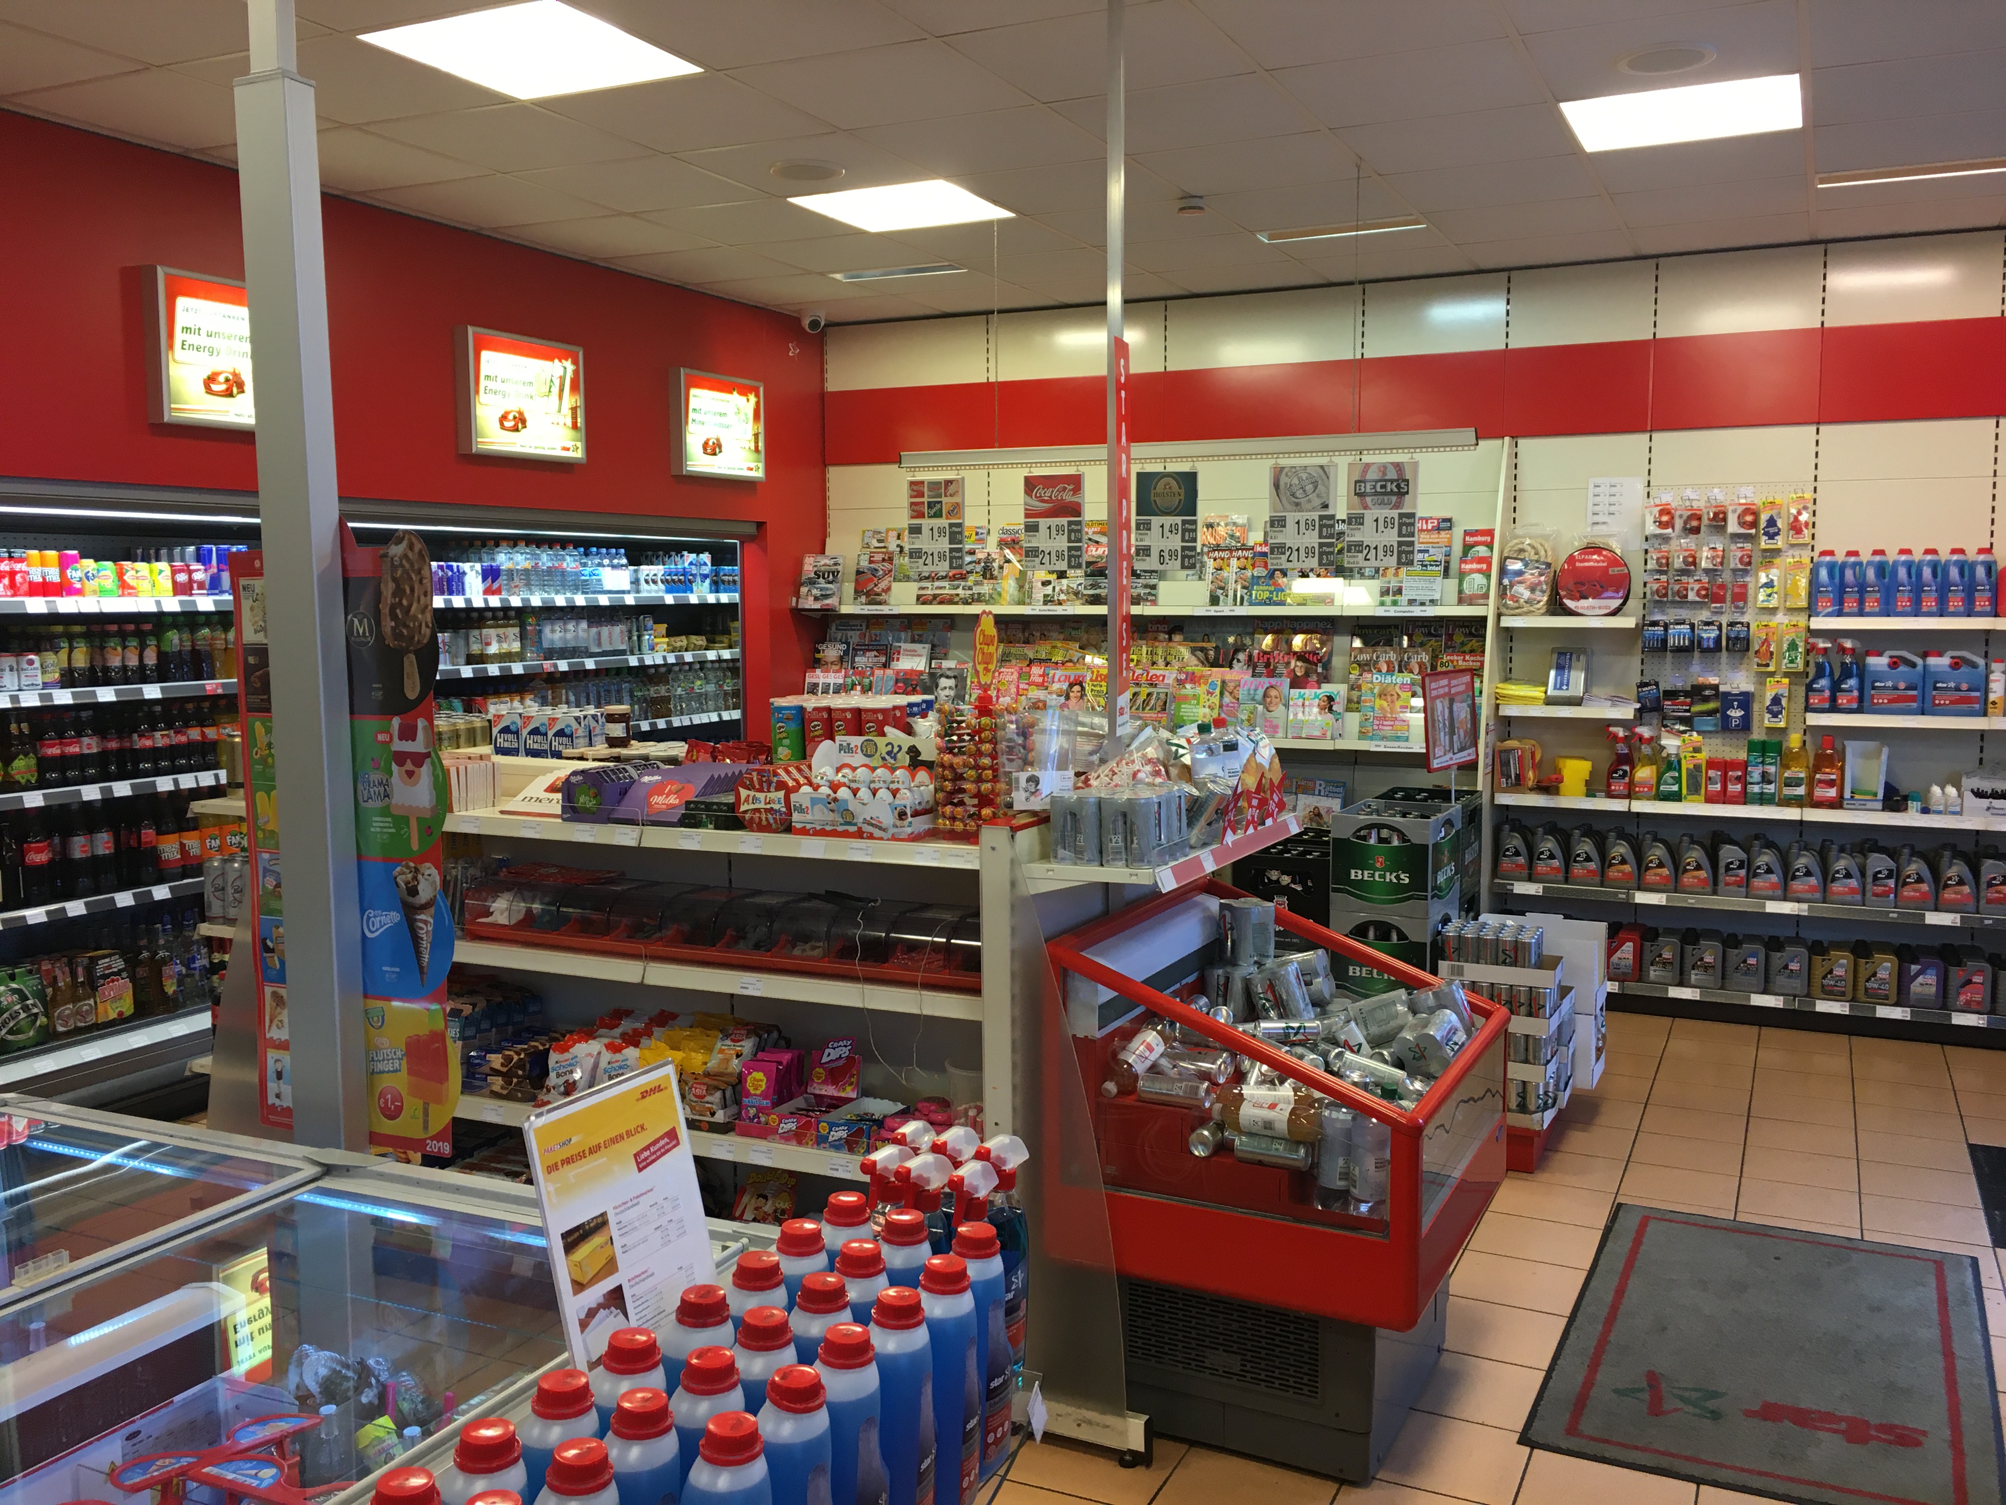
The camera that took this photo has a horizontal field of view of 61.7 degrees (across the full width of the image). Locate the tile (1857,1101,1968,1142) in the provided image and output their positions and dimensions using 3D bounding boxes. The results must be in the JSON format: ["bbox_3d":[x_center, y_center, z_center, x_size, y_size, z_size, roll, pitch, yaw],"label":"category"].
[{"bbox_3d":[2.872,1.180,5.332,0.300,0.010,0.300,2,6,26],"label":"tile"}]

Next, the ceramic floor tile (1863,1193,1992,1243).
[{"bbox_3d":[2.452,1.246,4.469,0.298,0.010,0.298,2,6,26],"label":"ceramic floor tile"}]

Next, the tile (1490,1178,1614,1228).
[{"bbox_3d":[1.505,1.236,4.591,0.298,0.010,0.298,2,6,26],"label":"tile"}]

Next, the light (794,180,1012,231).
[{"bbox_3d":[-0.340,-1.902,5.830,0.600,0.050,0.600,3,6,25],"label":"light"}]

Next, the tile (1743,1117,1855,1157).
[{"bbox_3d":[2.444,1.182,5.141,0.298,0.010,0.298,2,6,26],"label":"tile"}]

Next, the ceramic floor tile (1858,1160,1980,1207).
[{"bbox_3d":[2.589,1.224,4.751,0.298,0.010,0.294,3,6,26],"label":"ceramic floor tile"}]

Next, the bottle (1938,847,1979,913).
[{"bbox_3d":[3.558,0.475,6.264,0.126,0.237,0.075,3,7,26],"label":"bottle"}]

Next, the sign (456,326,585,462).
[{"bbox_3d":[-1.840,-1.358,6.457,0.070,0.460,0.635,3,7,26],"label":"sign"}]

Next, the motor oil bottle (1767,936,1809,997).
[{"bbox_3d":[2.981,0.812,6.385,0.141,0.222,0.066,3,7,26],"label":"motor oil bottle"}]

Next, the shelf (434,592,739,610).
[{"bbox_3d":[-1.904,-0.649,7.207,0.460,0.050,2.060,3,7,26],"label":"shelf"}]

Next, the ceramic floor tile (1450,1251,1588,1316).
[{"bbox_3d":[1.254,1.296,4.085,0.298,0.010,0.294,3,6,26],"label":"ceramic floor tile"}]

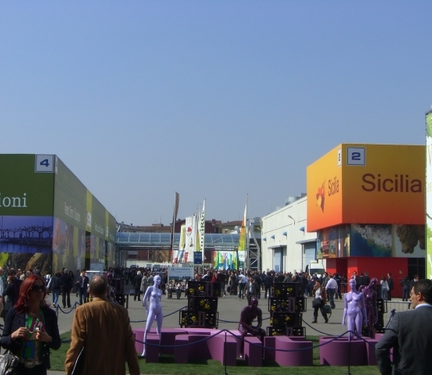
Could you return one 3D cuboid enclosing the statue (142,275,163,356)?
[{"bbox_3d":[-1.366,2.785,20.636,0.460,1.770,0.400,3,-5,-25],"label":"statue"}]

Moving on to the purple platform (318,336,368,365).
[{"bbox_3d":[2.607,3.371,19.624,1.100,0.460,1.620,0,-5,0],"label":"purple platform"}]

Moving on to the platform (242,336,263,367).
[{"bbox_3d":[0.764,3.353,19.499,0.265,0.460,1.530,0,-5,0],"label":"platform"}]

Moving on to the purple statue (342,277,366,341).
[{"bbox_3d":[2.863,2.755,19.687,0.500,1.699,0.380,-1,-5,10],"label":"purple statue"}]

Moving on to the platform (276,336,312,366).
[{"bbox_3d":[1.512,3.375,19.718,0.810,0.460,1.930,0,-5,0],"label":"platform"}]

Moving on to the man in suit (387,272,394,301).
[{"bbox_3d":[11.098,6.307,60.686,0.360,1.740,0.480,2,-5,-15],"label":"man in suit"}]

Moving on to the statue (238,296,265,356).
[{"bbox_3d":[0.797,3.049,20.815,0.520,1.291,0.620,3,-5,-25],"label":"statue"}]

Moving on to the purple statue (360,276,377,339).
[{"bbox_3d":[3.314,2.829,20.634,0.480,1.719,0.400,0,-5,5],"label":"purple statue"}]

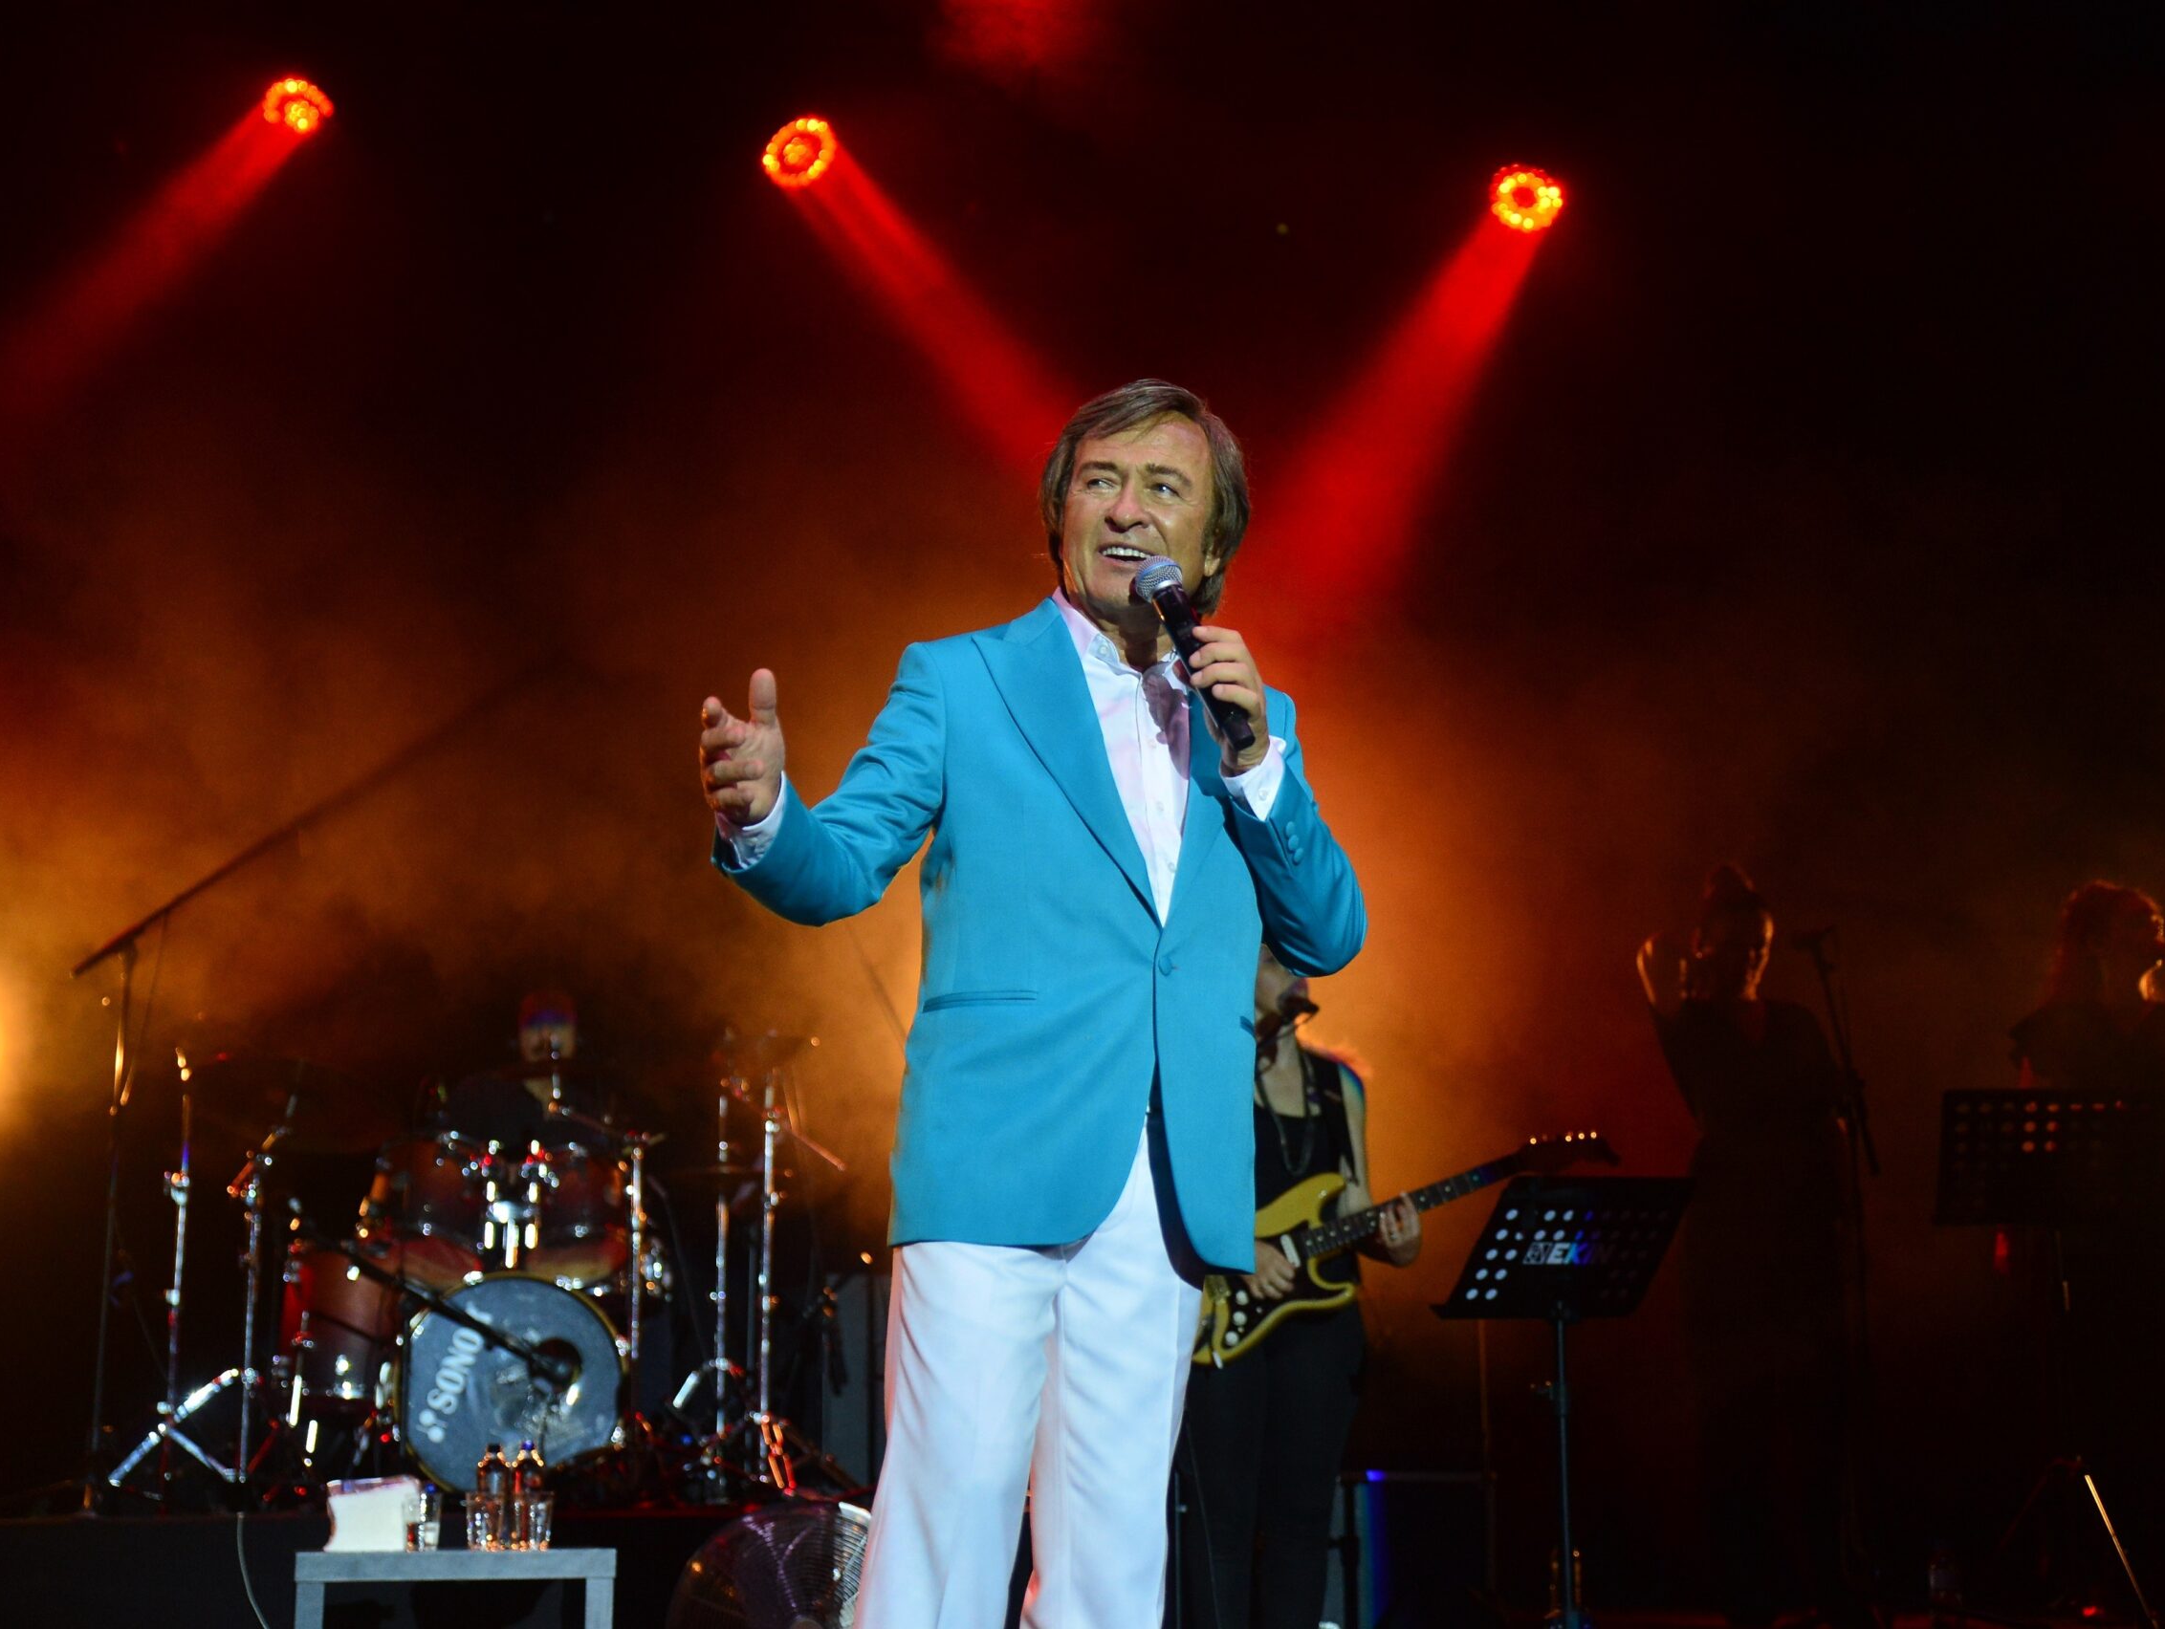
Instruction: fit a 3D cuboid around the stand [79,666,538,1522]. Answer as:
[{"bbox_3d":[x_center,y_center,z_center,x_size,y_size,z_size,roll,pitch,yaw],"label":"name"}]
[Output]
[{"bbox_3d":[-1.985,0.677,8.928,1.250,2.153,0.500,2,-12,-14],"label":"stand"}]

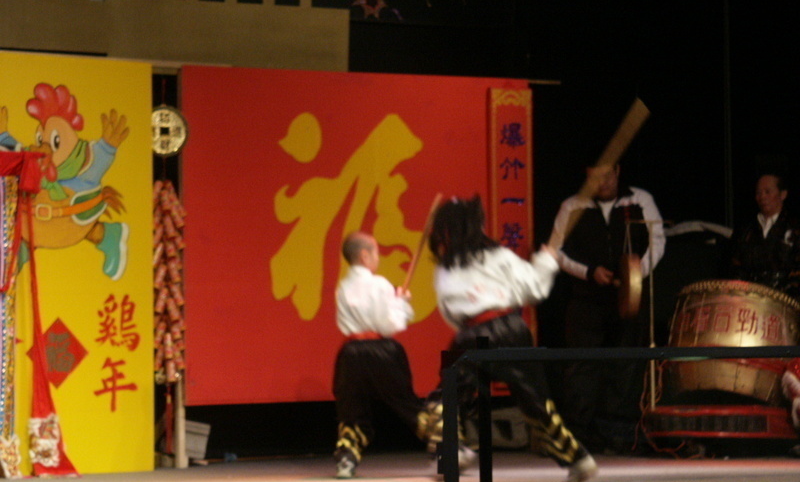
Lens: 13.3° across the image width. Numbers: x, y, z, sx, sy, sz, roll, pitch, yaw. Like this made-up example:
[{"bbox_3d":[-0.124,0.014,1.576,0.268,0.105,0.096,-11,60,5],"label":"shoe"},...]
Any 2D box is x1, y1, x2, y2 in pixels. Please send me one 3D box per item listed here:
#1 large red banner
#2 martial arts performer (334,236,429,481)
[{"bbox_3d":[-0.220,-0.030,19.500,2.480,1.860,0.060,0,-1,-38],"label":"large red banner"},{"bbox_3d":[-0.070,0.593,18.000,0.450,1.290,0.550,-1,-1,45],"label":"martial arts performer"}]

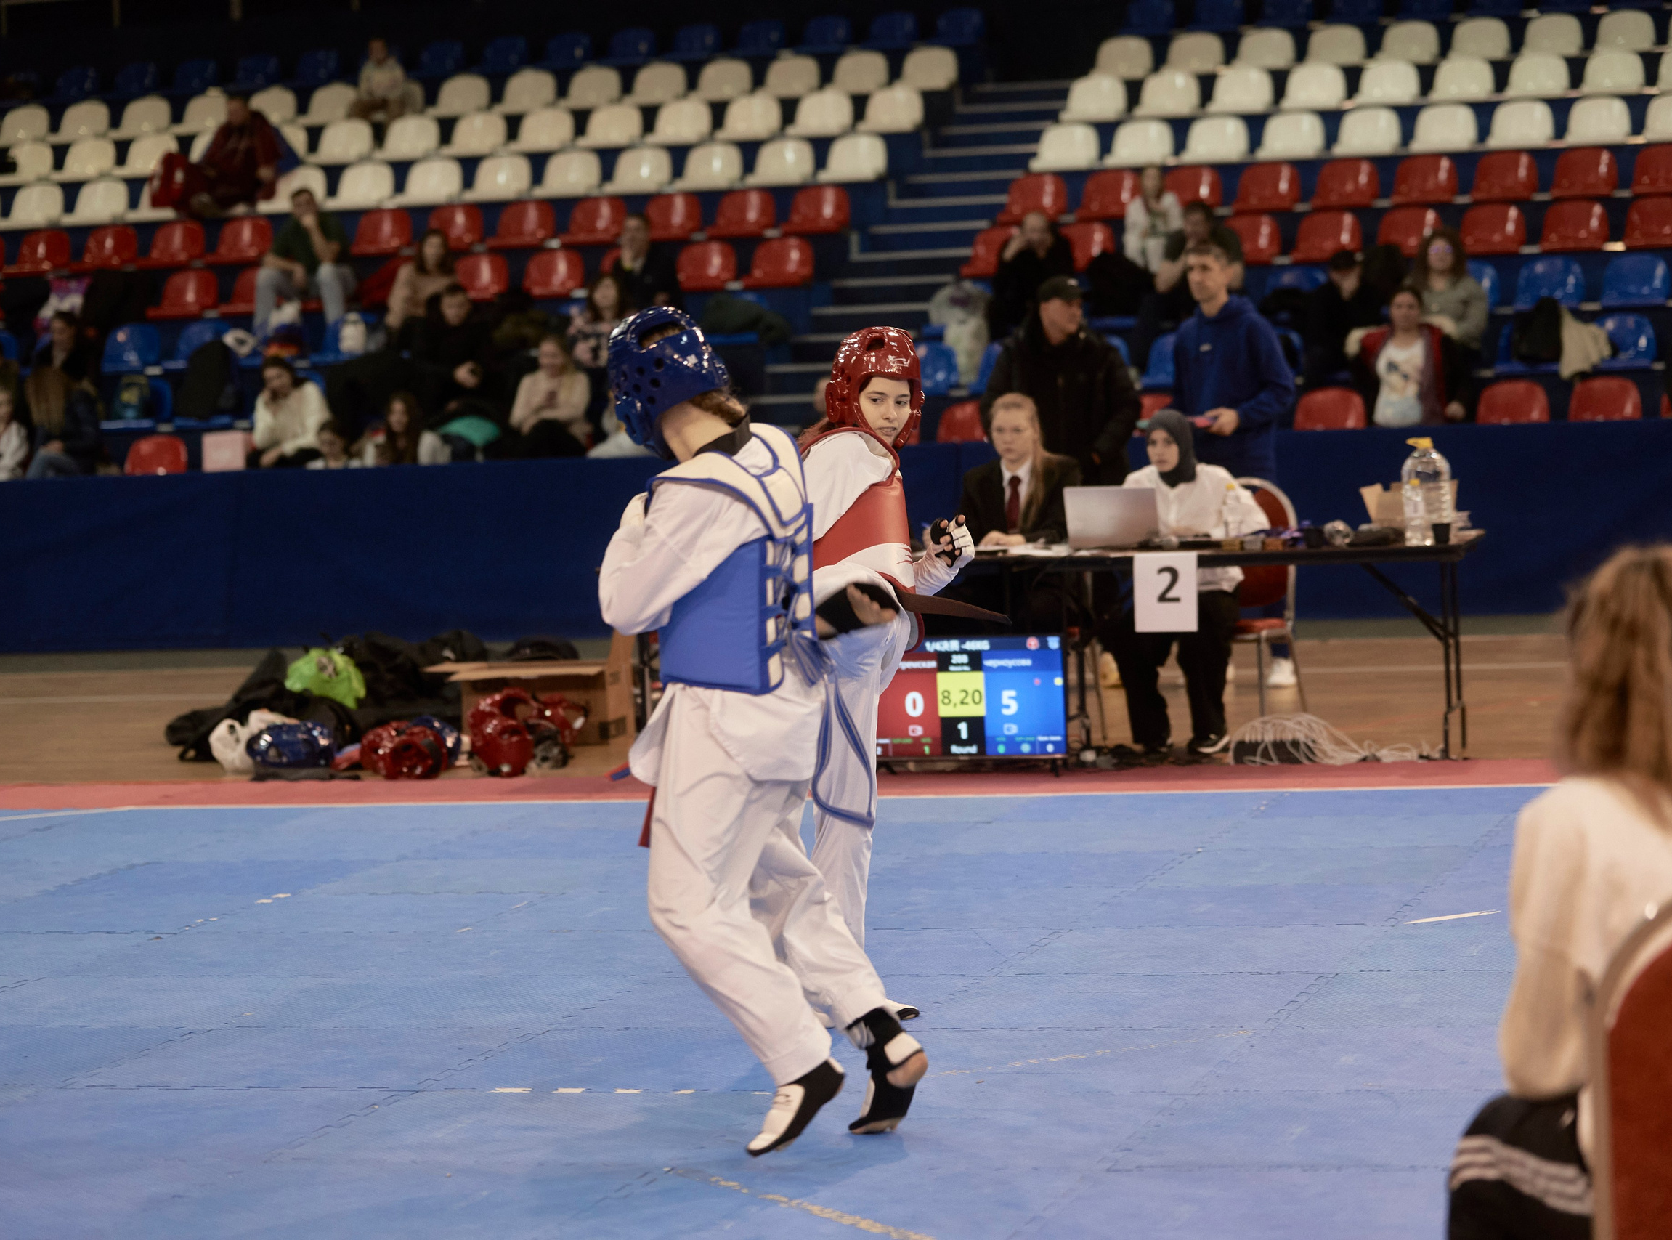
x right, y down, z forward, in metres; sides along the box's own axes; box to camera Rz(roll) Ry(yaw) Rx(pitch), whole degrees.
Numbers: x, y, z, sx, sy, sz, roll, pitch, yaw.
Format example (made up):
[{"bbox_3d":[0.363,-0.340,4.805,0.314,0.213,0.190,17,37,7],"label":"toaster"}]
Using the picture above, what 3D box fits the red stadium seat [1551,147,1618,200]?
[{"bbox_3d":[4.530,-2.695,28.115,0.400,0.330,0.390,-1,4,15],"label":"red stadium seat"}]

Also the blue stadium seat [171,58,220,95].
[{"bbox_3d":[-4.440,-3.690,31.706,0.360,0.287,0.330,-2,4,16],"label":"blue stadium seat"}]

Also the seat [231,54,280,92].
[{"bbox_3d":[-4.018,-3.705,31.586,0.360,0.287,0.330,-2,4,16],"label":"seat"}]

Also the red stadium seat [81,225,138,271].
[{"bbox_3d":[-4.949,-2.506,31.426,0.390,0.310,0.370,-1,4,16],"label":"red stadium seat"}]

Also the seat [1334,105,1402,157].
[{"bbox_3d":[3.256,-2.968,28.327,0.400,0.300,0.380,-2,4,15],"label":"seat"}]

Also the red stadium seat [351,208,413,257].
[{"bbox_3d":[-2.872,-2.411,29.057,0.400,0.300,0.380,-2,4,15],"label":"red stadium seat"}]

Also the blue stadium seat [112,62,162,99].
[{"bbox_3d":[-5.016,-3.826,33.198,0.390,0.302,0.365,-1,4,16],"label":"blue stadium seat"}]

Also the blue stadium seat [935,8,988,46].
[{"bbox_3d":[0.860,-4.121,32.356,0.400,0.310,0.350,-2,4,15],"label":"blue stadium seat"}]

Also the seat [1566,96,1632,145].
[{"bbox_3d":[4.669,-3.052,28.424,0.400,0.310,0.350,-2,4,15],"label":"seat"}]

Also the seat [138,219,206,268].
[{"bbox_3d":[-4.277,-2.419,29.984,0.400,0.310,0.350,-2,4,15],"label":"seat"}]

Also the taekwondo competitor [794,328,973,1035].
[{"bbox_3d":[0.089,0.121,10.323,0.440,1.551,0.440,-1,4,28],"label":"taekwondo competitor"}]

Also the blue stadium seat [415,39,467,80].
[{"bbox_3d":[-3.001,-4.188,34.802,0.390,0.310,0.370,-1,4,16],"label":"blue stadium seat"}]

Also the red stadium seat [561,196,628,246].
[{"bbox_3d":[-1.559,-2.544,29.665,0.395,0.310,0.380,-1,3,15],"label":"red stadium seat"}]

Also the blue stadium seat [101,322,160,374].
[{"bbox_3d":[-4.054,-1.523,26.252,0.360,0.287,0.330,-2,4,16],"label":"blue stadium seat"}]

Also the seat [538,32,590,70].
[{"bbox_3d":[-1.930,-4.055,33.133,0.400,0.310,0.350,-2,4,15],"label":"seat"}]

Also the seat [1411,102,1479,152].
[{"bbox_3d":[3.904,-3.166,29.874,0.390,0.310,0.370,-1,4,16],"label":"seat"}]

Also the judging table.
[{"bbox_3d":[1.327,0.090,16.028,1.690,0.740,0.750,-1,4,16],"label":"judging table"}]

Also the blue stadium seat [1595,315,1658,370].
[{"bbox_3d":[4.365,-1.544,25.809,0.390,0.310,0.370,-1,4,16],"label":"blue stadium seat"}]

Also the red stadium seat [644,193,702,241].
[{"bbox_3d":[-1.055,-2.565,29.601,0.400,0.330,0.390,-1,4,15],"label":"red stadium seat"}]

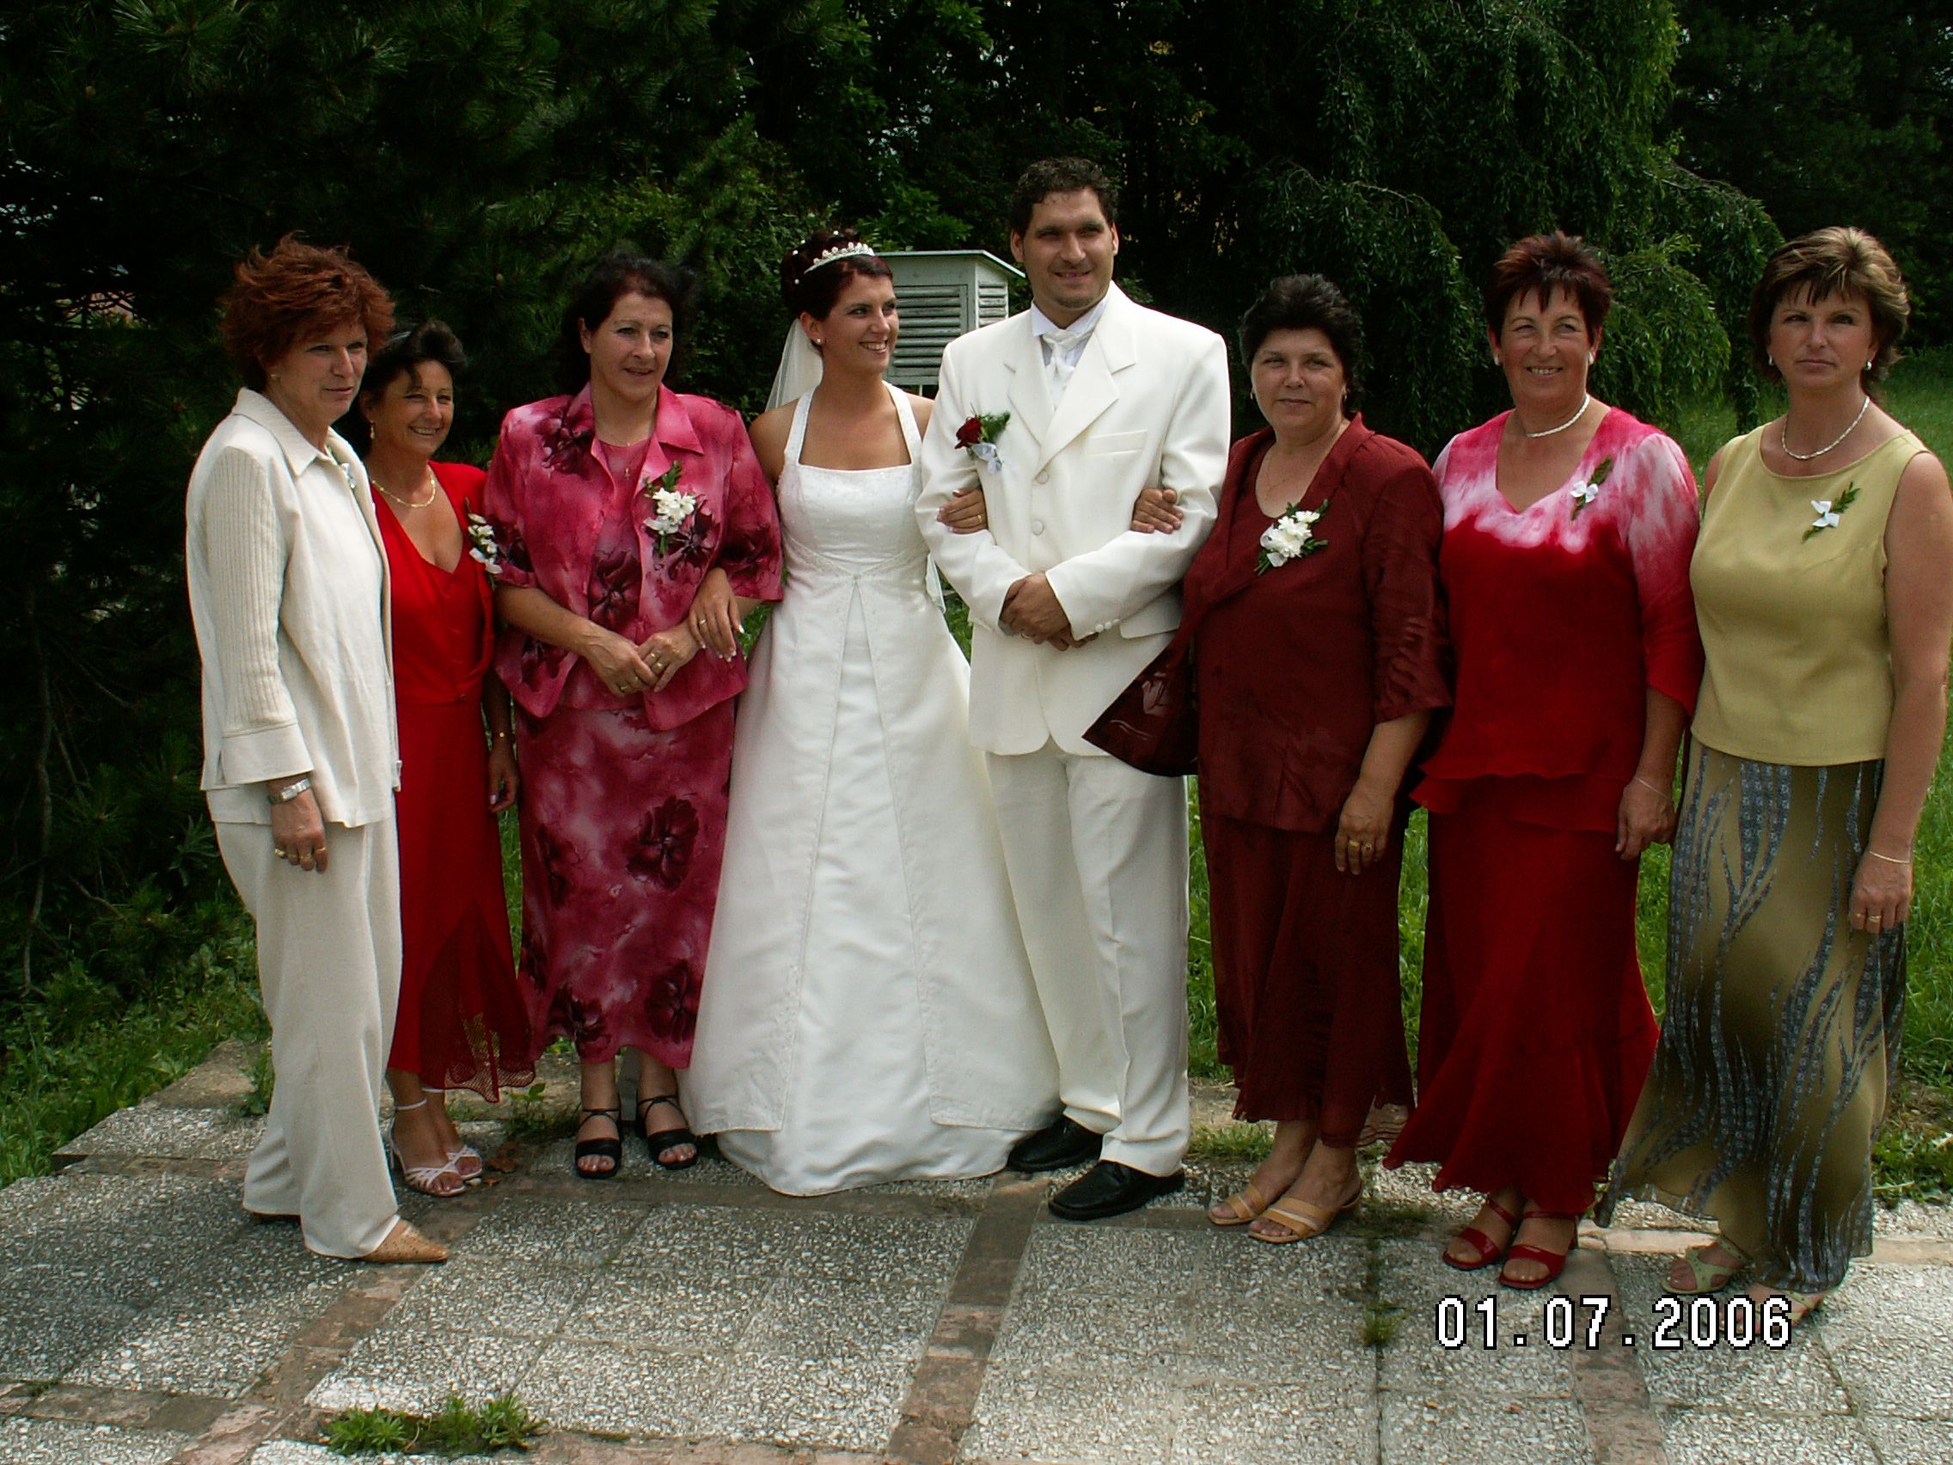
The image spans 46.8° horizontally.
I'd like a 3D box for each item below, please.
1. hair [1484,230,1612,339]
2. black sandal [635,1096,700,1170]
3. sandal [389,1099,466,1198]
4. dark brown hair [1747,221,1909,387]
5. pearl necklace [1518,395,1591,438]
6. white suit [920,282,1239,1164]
[{"bbox_3d":[0.916,-0.712,3.610,0.200,0.190,0.230,3,10,16],"label":"hair"},{"bbox_3d":[-0.606,0.757,4.355,0.090,0.100,0.230,-4,11,-22],"label":"black sandal"},{"bbox_3d":[-1.030,0.775,4.219,0.085,0.135,0.215,-9,13,-42],"label":"sandal"},{"bbox_3d":[1.314,-0.650,3.480,0.235,0.250,0.250,4,11,24],"label":"dark brown hair"},{"bbox_3d":[0.924,-0.509,3.610,0.125,0.085,0.125,5,11,27],"label":"pearl necklace"},{"bbox_3d":[0.172,0.020,4.005,0.540,1.604,0.350,4,11,23],"label":"white suit"}]

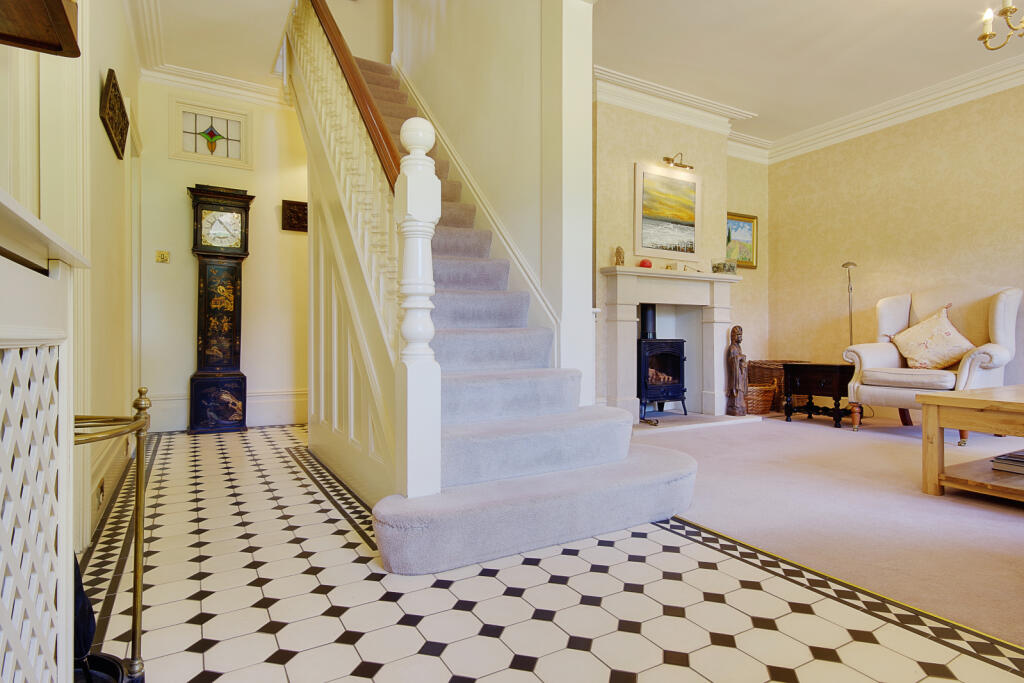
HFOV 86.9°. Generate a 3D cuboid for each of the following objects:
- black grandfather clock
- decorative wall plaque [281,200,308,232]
[{"bbox_3d":[-2.326,-0.247,4.329,0.470,1.940,0.240,0,0,-31],"label":"black grandfather clock"},{"bbox_3d":[-1.854,-1.094,4.713,0.260,0.257,0.035,0,0,-31],"label":"decorative wall plaque"}]

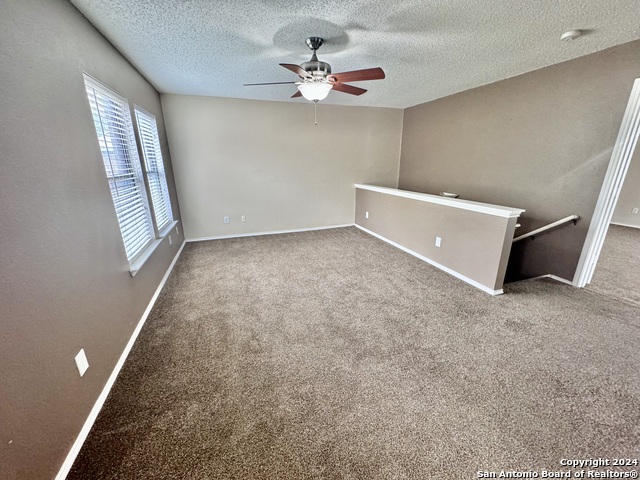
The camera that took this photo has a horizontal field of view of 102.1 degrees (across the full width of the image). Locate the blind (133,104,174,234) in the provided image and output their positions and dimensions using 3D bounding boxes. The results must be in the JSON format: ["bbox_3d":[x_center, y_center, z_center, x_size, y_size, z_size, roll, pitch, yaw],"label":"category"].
[{"bbox_3d":[-2.170,-0.885,3.384,0.055,1.458,0.886,-6,18,-18],"label":"blind"}]

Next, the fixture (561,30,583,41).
[{"bbox_3d":[2.220,-1.798,2.295,0.136,0.040,0.136,-6,18,-18],"label":"fixture"}]

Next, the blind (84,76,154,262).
[{"bbox_3d":[-1.811,-0.588,2.393,0.055,1.451,0.886,-6,18,-18],"label":"blind"}]

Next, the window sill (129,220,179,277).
[{"bbox_3d":[-1.946,0.007,3.149,0.100,0.066,2.092,-6,18,-18],"label":"window sill"}]

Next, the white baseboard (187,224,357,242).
[{"bbox_3d":[-0.849,-0.161,5.285,3.442,0.068,0.016,-6,18,-18],"label":"white baseboard"}]

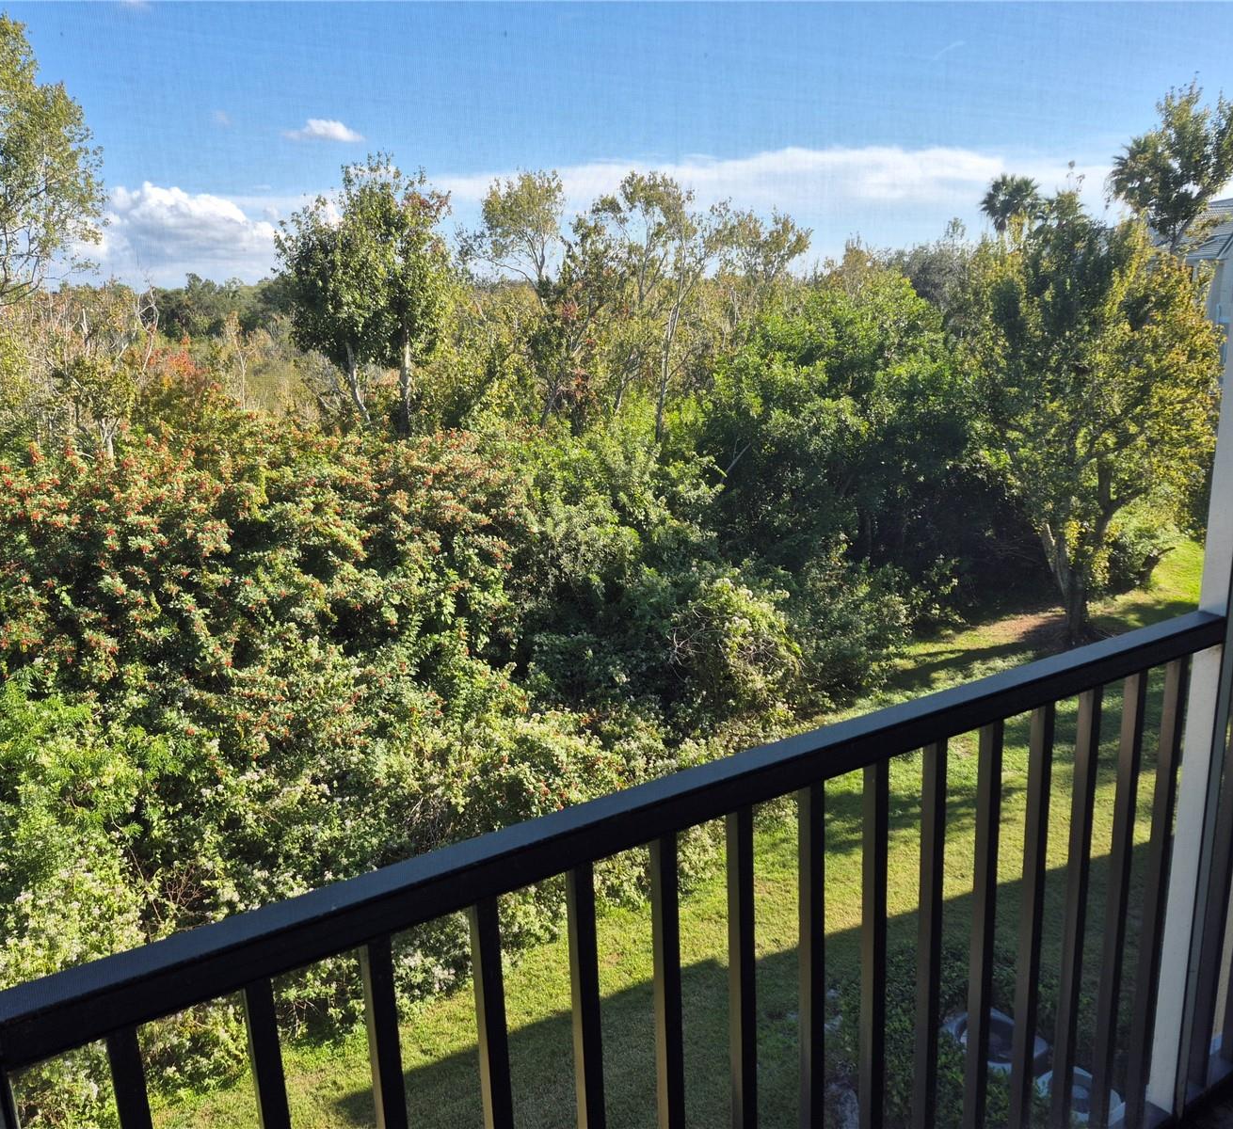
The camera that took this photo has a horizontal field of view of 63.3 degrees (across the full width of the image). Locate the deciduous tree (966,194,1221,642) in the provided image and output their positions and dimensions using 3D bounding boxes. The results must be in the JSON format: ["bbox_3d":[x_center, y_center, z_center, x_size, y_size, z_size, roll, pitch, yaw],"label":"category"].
[{"bbox_3d":[10.383,-3.103,22.519,5.600,9.880,5.400,4,14,24],"label":"deciduous tree"}]

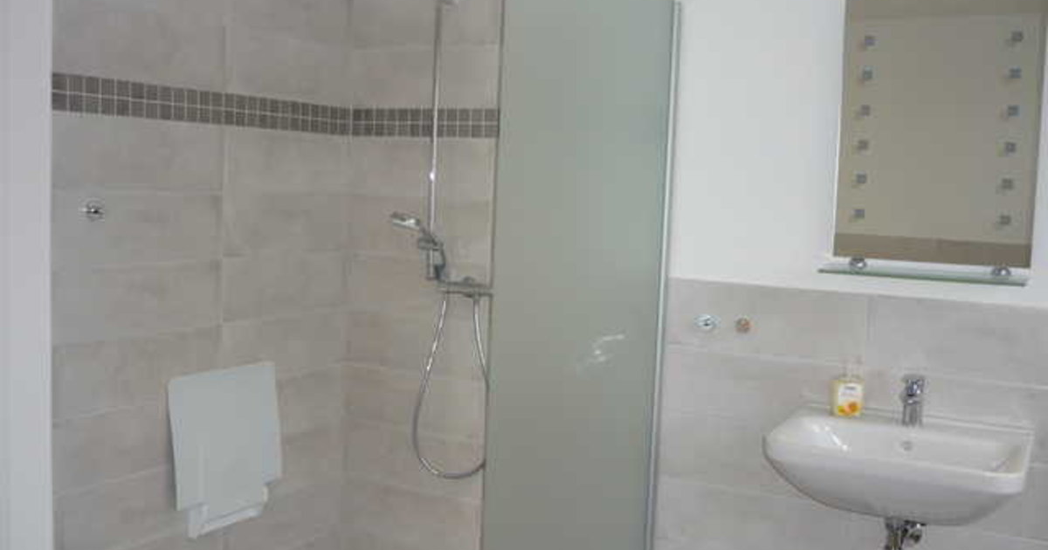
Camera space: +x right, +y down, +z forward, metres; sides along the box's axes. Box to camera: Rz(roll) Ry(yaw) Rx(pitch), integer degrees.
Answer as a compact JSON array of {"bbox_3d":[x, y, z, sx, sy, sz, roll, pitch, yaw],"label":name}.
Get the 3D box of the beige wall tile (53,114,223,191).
[{"bbox_3d":[-1.050,-0.331,2.767,0.010,0.198,0.595,5,6,29],"label":"beige wall tile"}]

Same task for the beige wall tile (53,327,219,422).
[{"bbox_3d":[-1.072,0.266,2.819,0.010,0.198,0.595,5,6,29],"label":"beige wall tile"}]

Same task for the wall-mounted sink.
[{"bbox_3d":[0.902,0.490,2.471,0.615,0.190,0.480,5,6,29],"label":"wall-mounted sink"}]

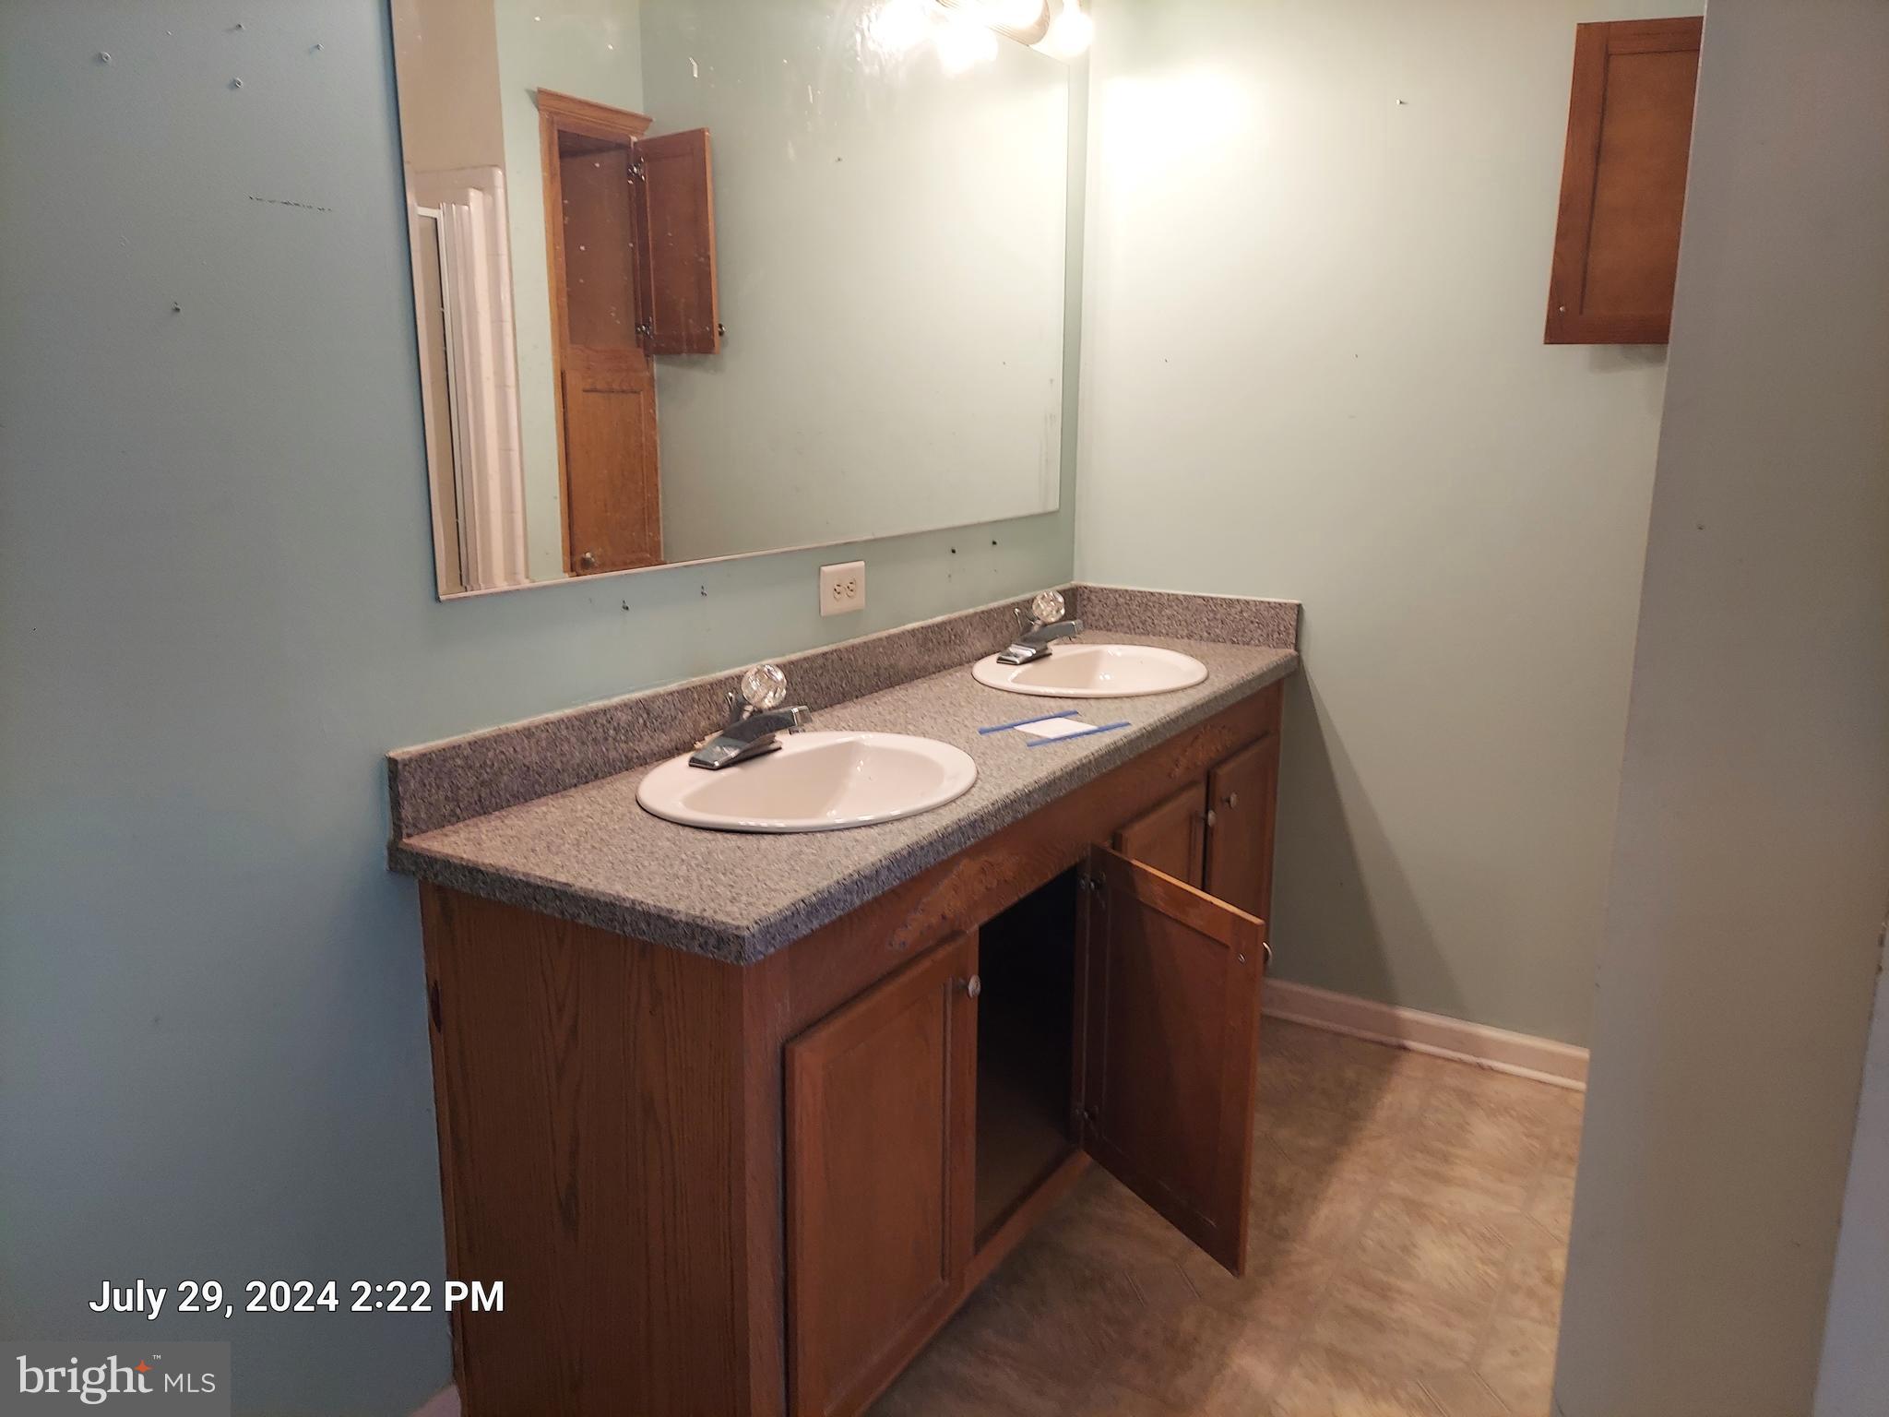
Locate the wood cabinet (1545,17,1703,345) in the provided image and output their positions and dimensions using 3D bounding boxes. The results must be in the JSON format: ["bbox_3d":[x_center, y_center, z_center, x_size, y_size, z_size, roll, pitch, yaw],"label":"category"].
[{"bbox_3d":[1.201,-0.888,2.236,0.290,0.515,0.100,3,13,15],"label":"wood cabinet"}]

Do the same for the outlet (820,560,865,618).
[{"bbox_3d":[-0.162,-0.197,2.163,0.010,0.080,0.123,7,14,30],"label":"outlet"}]

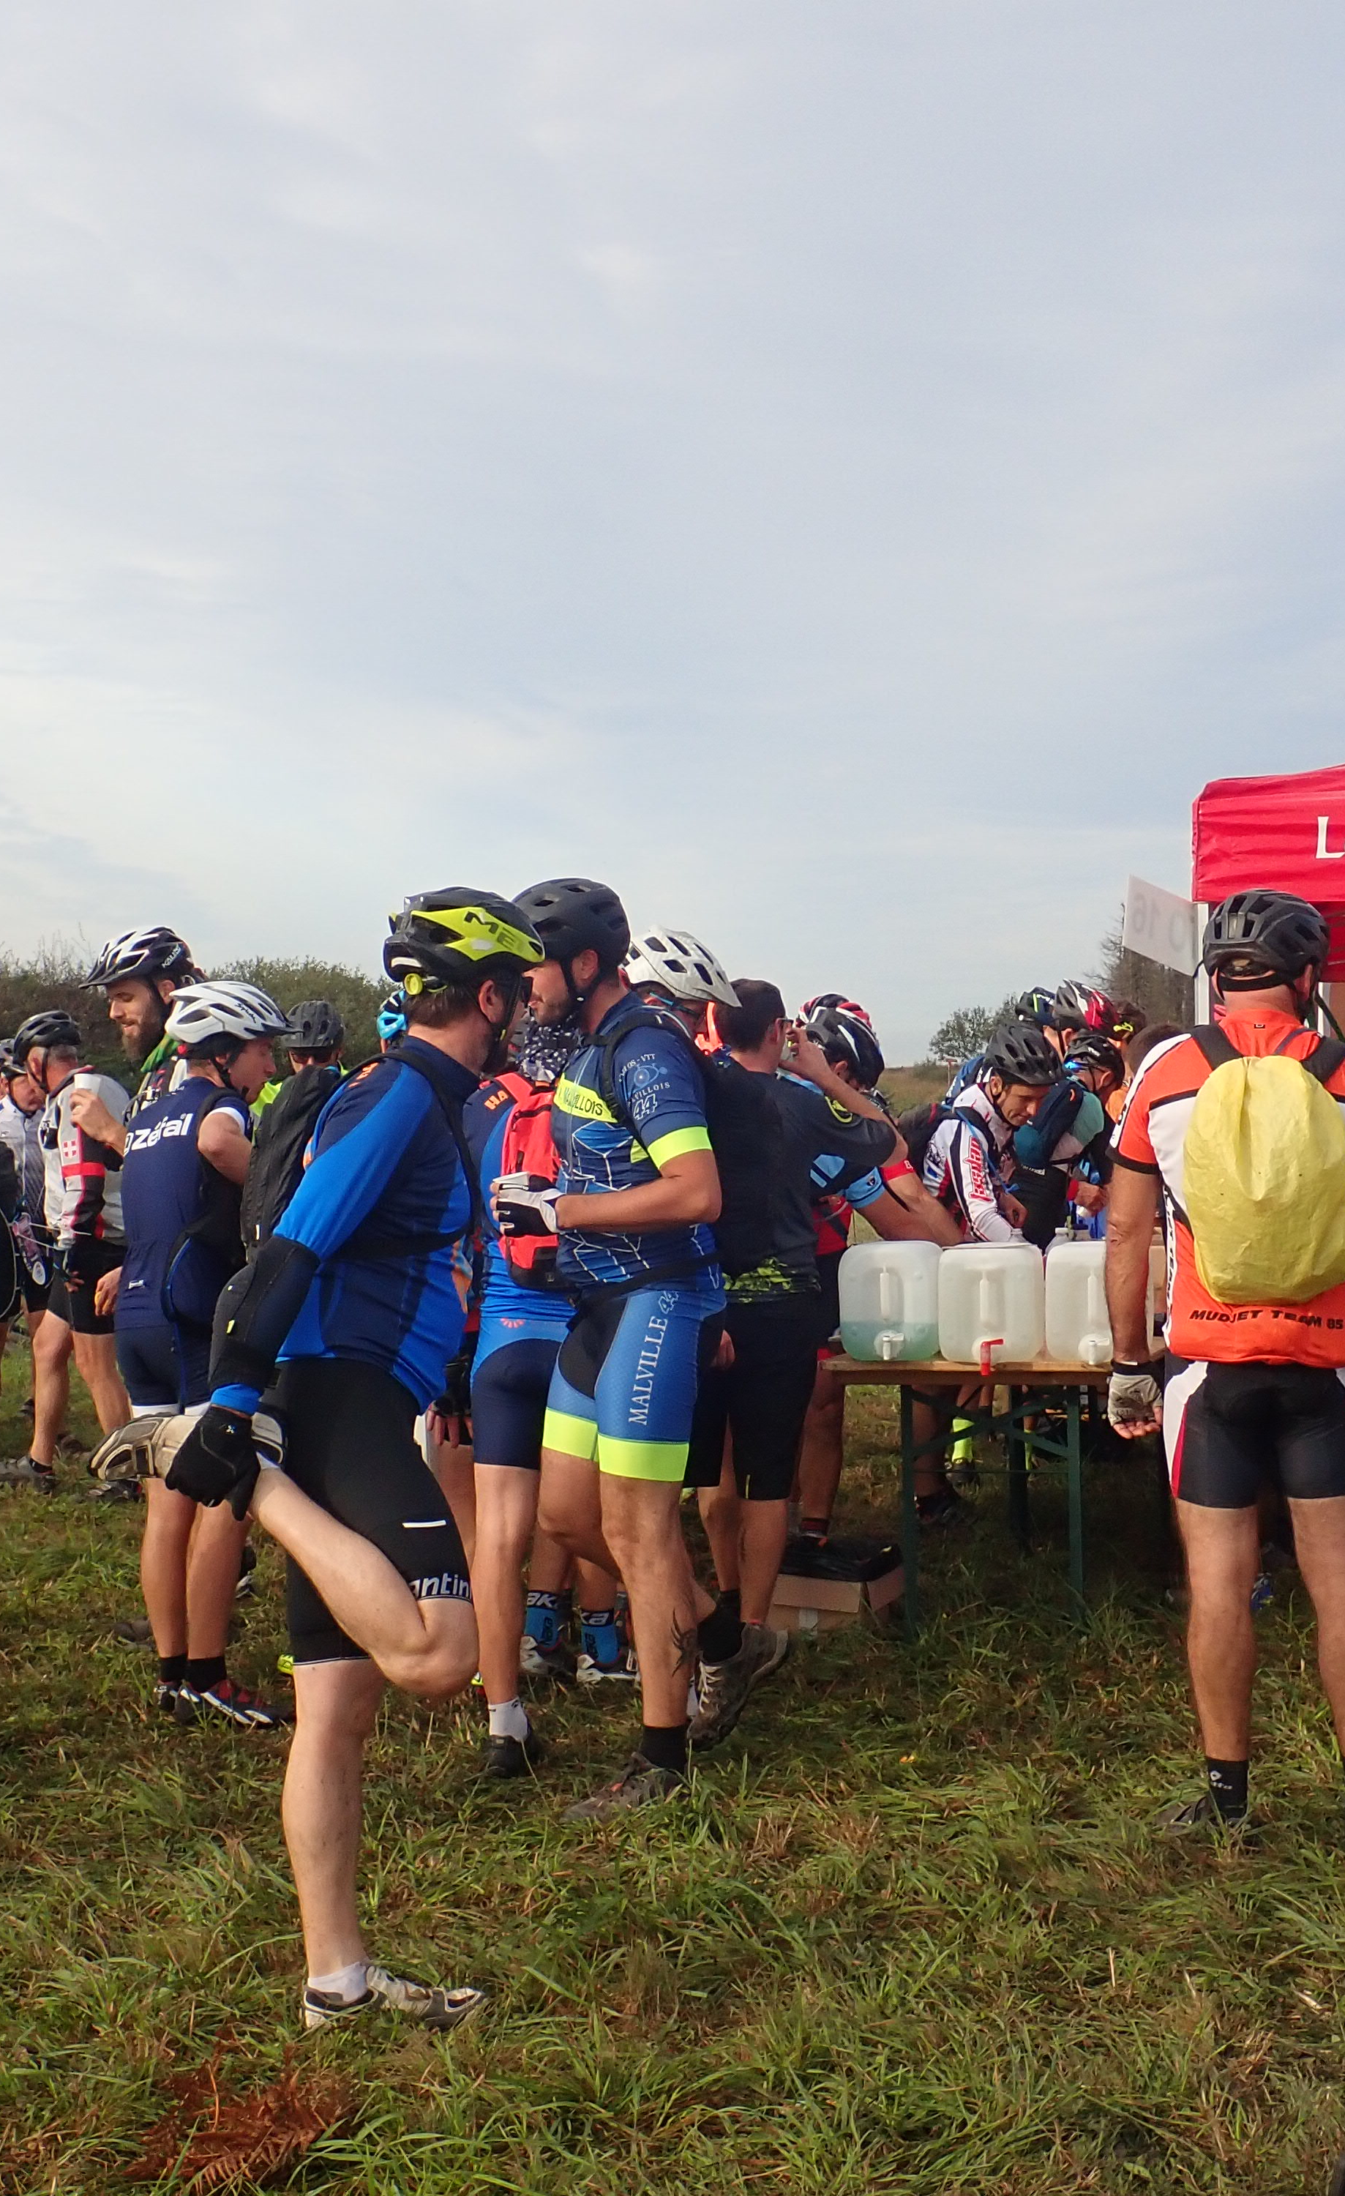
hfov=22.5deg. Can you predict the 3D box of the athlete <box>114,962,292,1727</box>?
[{"bbox_3d":[-1.114,0.611,8.100,0.480,1.780,0.500,0,0,-41],"label":"athlete"}]

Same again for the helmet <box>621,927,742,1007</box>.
[{"bbox_3d":[0.018,-0.301,7.800,0.290,0.180,0.210,18,4,12],"label":"helmet"}]

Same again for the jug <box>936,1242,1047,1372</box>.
[{"bbox_3d":[0.824,0.517,8.730,0.260,0.305,0.340,-1,0,6],"label":"jug"}]

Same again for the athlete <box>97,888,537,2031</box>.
[{"bbox_3d":[-0.566,0.577,5.420,0.680,1.820,0.540,0,0,-12],"label":"athlete"}]

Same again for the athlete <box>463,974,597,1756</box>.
[{"bbox_3d":[-0.266,0.564,7.350,0.500,1.750,0.420,-1,0,-27],"label":"athlete"}]

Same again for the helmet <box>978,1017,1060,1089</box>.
[{"bbox_3d":[1.075,-0.138,10.500,0.285,0.180,0.210,28,14,28],"label":"helmet"}]

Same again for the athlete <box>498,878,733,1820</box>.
[{"bbox_3d":[-0.090,0.494,6.800,0.520,1.860,0.520,-1,0,-30],"label":"athlete"}]

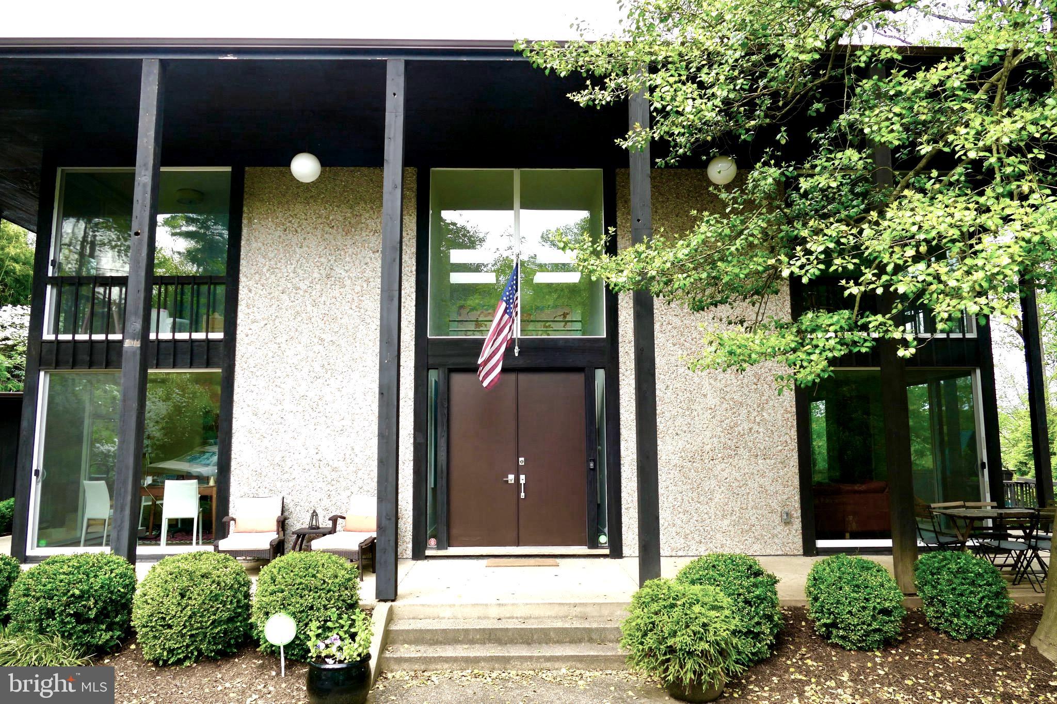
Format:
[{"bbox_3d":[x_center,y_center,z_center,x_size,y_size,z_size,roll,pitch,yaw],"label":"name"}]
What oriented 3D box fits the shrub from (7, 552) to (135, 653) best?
[{"bbox_3d":[-3.865,2.119,6.230,0.940,0.800,0.920,0,-7,-1],"label":"shrub"}]

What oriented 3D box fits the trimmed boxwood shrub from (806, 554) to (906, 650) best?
[{"bbox_3d":[2.823,2.094,6.299,0.800,0.750,0.800,0,-7,-1],"label":"trimmed boxwood shrub"}]

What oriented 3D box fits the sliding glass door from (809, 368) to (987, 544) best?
[{"bbox_3d":[4.936,1.399,9.812,2.380,2.370,0.100,0,-7,-1],"label":"sliding glass door"}]

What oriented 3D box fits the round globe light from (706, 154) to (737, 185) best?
[{"bbox_3d":[2.430,-2.280,9.211,0.370,0.370,0.370,0,-7,0],"label":"round globe light"}]

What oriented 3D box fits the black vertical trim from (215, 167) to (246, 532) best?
[{"bbox_3d":[-4.077,0.069,10.065,0.190,5.420,0.190,0,-7,-1],"label":"black vertical trim"}]

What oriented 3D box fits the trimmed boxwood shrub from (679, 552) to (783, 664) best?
[{"bbox_3d":[1.671,2.161,6.212,0.880,0.900,0.880,0,-7,-1],"label":"trimmed boxwood shrub"}]

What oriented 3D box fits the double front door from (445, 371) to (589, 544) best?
[{"bbox_3d":[-0.145,1.440,9.997,1.860,2.360,0.080,0,-7,-1],"label":"double front door"}]

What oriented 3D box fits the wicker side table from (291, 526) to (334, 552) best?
[{"bbox_3d":[-2.472,2.344,8.592,0.510,0.470,0.480,0,-7,-1],"label":"wicker side table"}]

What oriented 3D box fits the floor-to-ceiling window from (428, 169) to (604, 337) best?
[{"bbox_3d":[-0.159,-1.361,10.066,2.420,2.360,0.100,0,-7,-1],"label":"floor-to-ceiling window"}]

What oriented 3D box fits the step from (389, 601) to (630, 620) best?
[{"bbox_3d":[-0.105,2.482,7.112,2.400,0.145,0.340,0,-7,-1],"label":"step"}]

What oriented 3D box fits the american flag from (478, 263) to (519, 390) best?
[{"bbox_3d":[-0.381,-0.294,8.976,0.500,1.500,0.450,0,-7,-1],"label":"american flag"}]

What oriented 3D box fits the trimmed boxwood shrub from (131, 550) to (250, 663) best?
[{"bbox_3d":[-2.793,2.127,6.125,0.920,0.890,0.900,0,-7,-1],"label":"trimmed boxwood shrub"}]

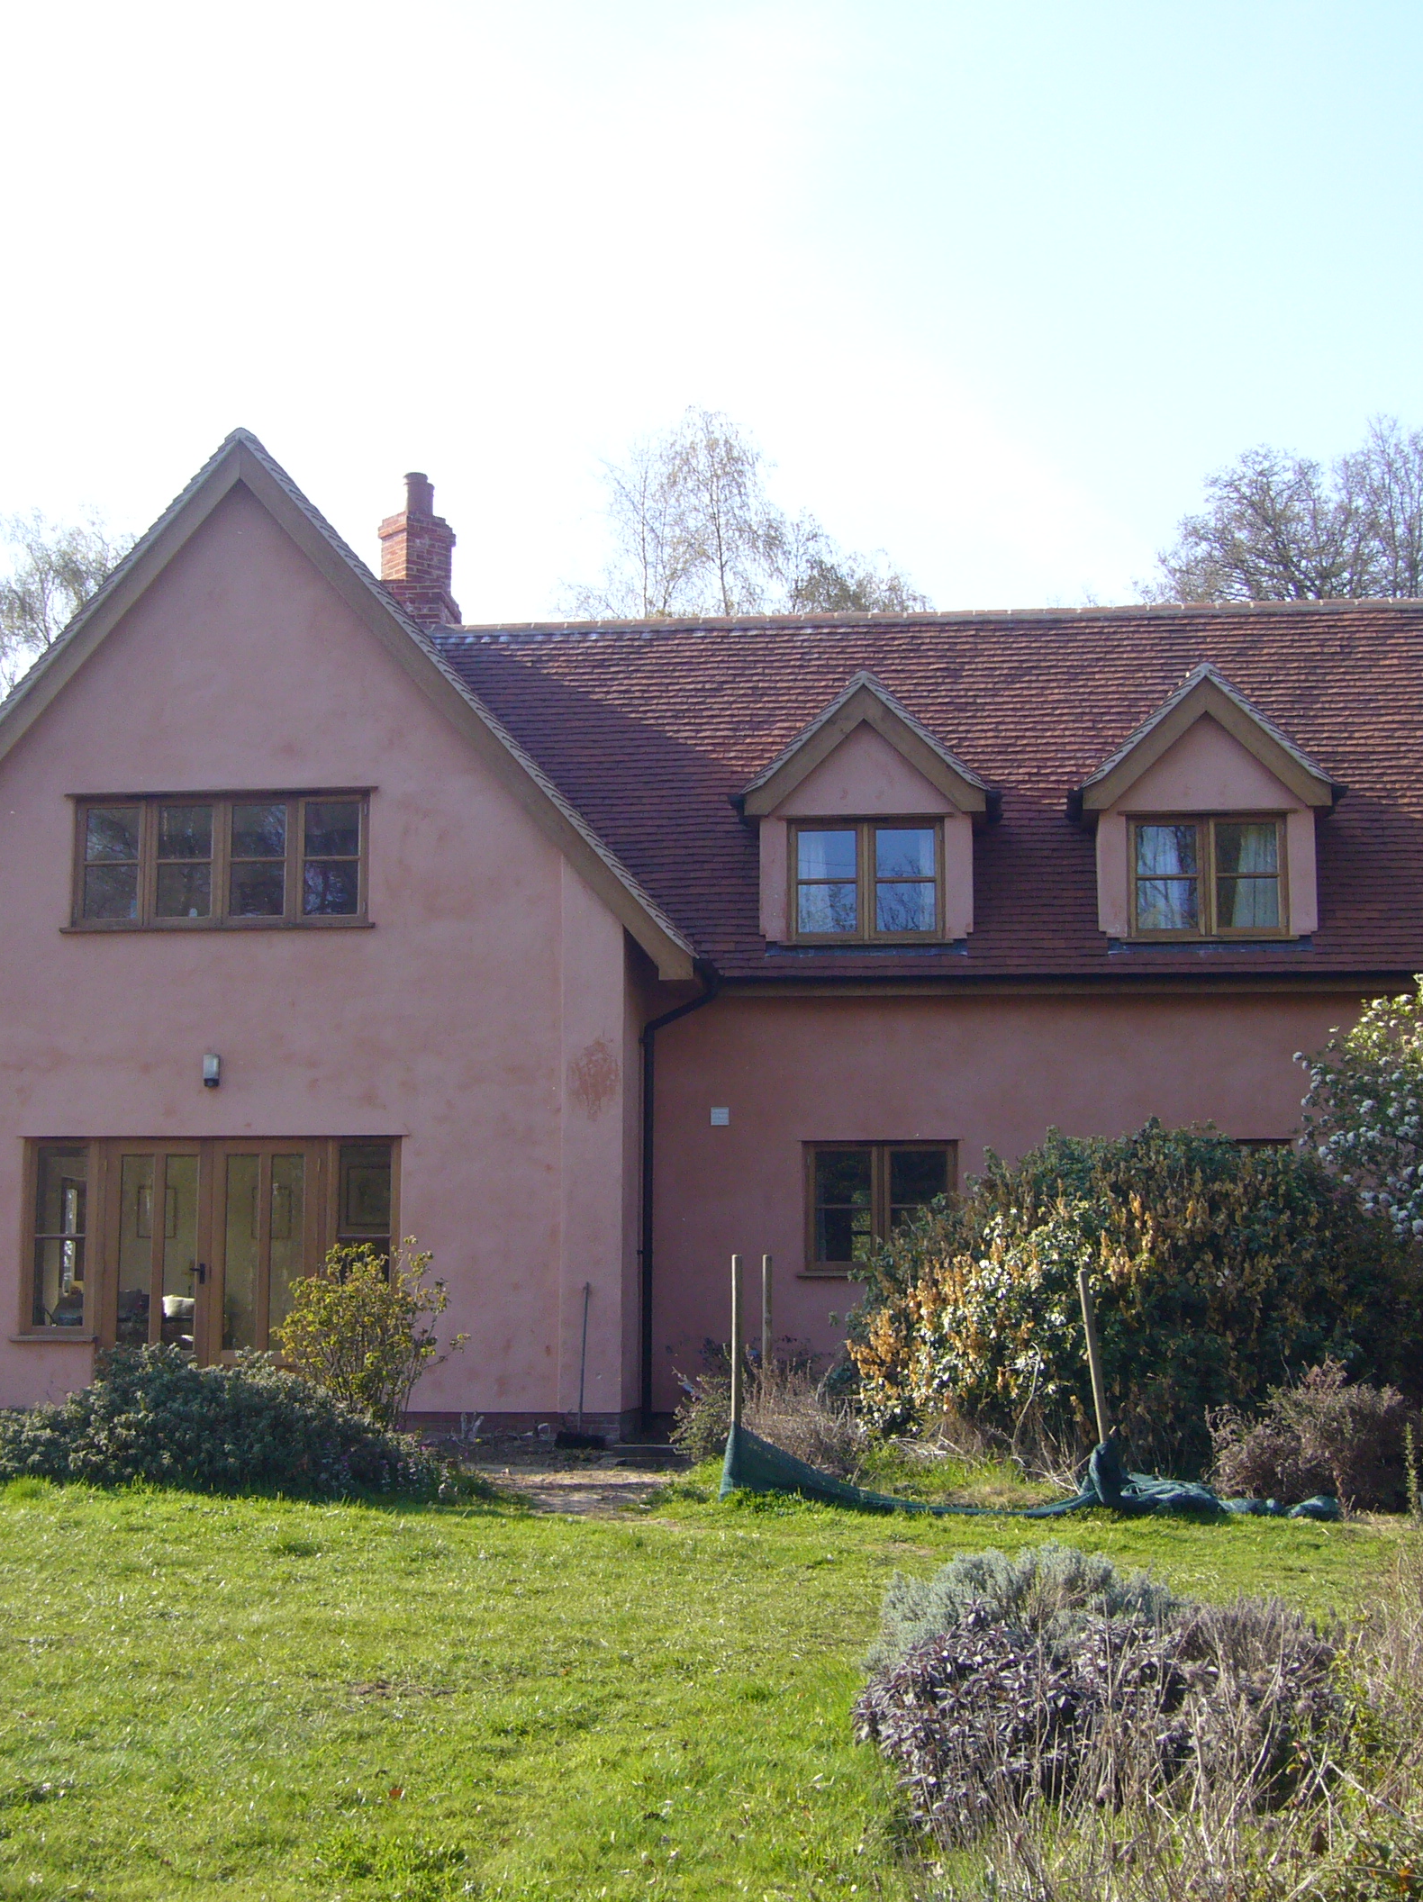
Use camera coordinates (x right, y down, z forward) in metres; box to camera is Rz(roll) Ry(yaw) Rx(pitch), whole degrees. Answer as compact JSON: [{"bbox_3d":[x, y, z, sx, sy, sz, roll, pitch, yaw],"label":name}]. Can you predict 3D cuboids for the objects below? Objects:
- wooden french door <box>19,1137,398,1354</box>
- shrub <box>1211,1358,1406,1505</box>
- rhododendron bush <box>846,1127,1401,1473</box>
[{"bbox_3d":[-3.867,2.272,19.509,3.028,1.720,0.140,-1,-6,6],"label":"wooden french door"},{"bbox_3d":[3.460,2.813,14.895,1.190,0.840,1.100,-1,-7,6],"label":"shrub"},{"bbox_3d":[2.784,2.308,17.200,3.622,2.233,2.800,-1,-6,6],"label":"rhododendron bush"}]

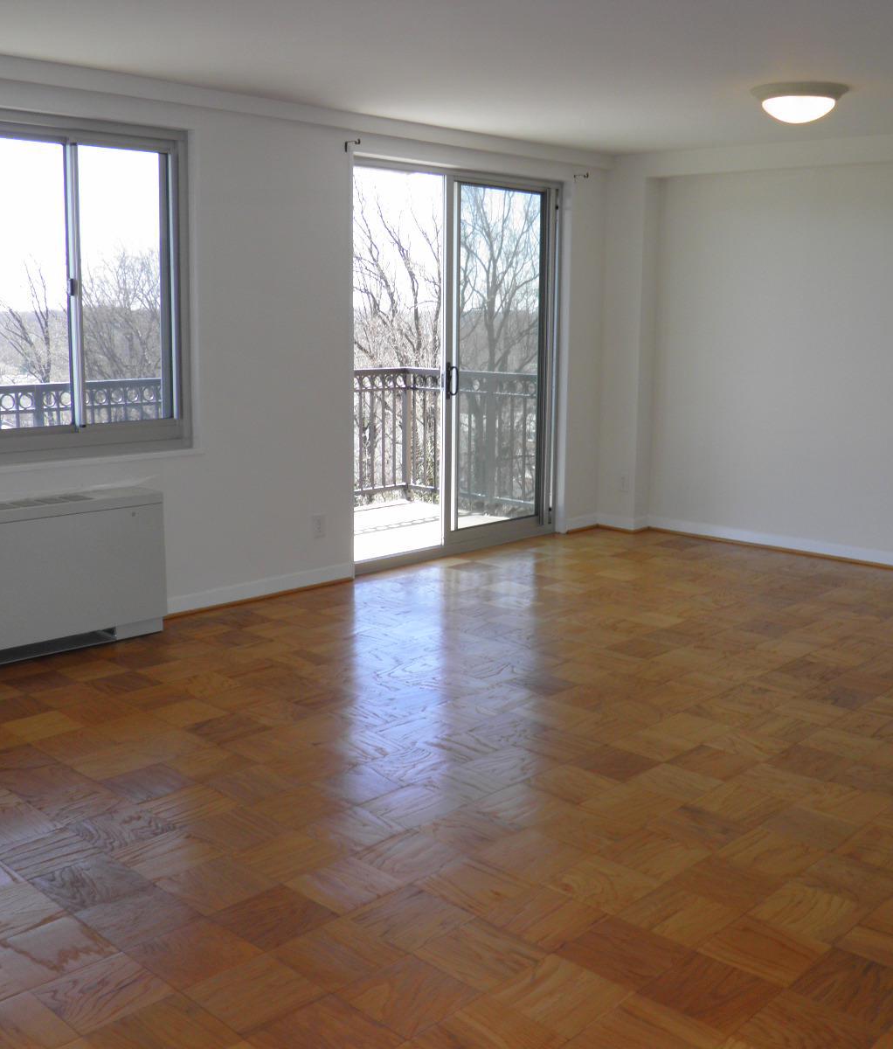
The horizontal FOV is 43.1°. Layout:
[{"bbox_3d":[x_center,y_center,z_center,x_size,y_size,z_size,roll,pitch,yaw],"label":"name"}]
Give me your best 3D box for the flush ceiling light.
[{"bbox_3d":[1.521,-1.798,4.877,0.425,0.132,0.425,1,10,0],"label":"flush ceiling light"}]

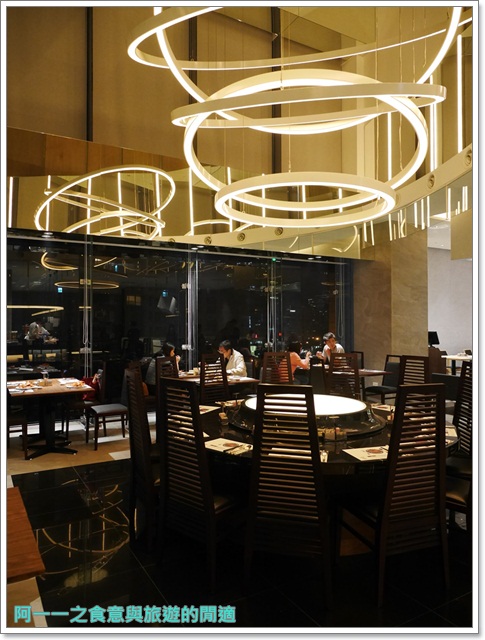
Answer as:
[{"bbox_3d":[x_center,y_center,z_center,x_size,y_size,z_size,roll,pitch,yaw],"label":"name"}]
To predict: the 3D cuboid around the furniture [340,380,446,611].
[{"bbox_3d":[0.892,0.952,2.880,0.464,1.197,0.536,0,0,-20],"label":"furniture"}]

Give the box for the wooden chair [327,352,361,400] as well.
[{"bbox_3d":[0.950,0.962,4.794,0.470,1.210,0.580,0,0,26],"label":"wooden chair"}]

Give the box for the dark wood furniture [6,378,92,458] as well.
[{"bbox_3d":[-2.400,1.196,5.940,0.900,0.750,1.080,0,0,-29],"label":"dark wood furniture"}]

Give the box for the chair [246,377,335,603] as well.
[{"bbox_3d":[0.289,0.952,2.844,0.464,1.197,0.536,0,0,13],"label":"chair"}]

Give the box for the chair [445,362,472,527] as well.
[{"bbox_3d":[1.563,0.952,3.859,0.536,1.197,0.464,0,0,1],"label":"chair"}]

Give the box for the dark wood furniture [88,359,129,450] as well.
[{"bbox_3d":[-1.635,1.061,6.122,0.560,1.020,0.460,0,0,-29],"label":"dark wood furniture"}]

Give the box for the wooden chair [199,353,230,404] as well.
[{"bbox_3d":[-0.136,0.962,4.717,0.470,1.210,0.580,0,0,-36],"label":"wooden chair"}]

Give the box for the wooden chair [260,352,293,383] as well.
[{"bbox_3d":[0.401,0.951,4.947,0.464,1.197,0.536,0,0,-6],"label":"wooden chair"}]

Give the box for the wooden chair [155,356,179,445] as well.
[{"bbox_3d":[-0.469,0.960,4.287,0.580,1.210,0.470,0,0,24],"label":"wooden chair"}]

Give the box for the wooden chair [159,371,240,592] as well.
[{"bbox_3d":[-0.213,0.952,3.054,0.464,1.197,0.536,0,0,39],"label":"wooden chair"}]

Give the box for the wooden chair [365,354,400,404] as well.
[{"bbox_3d":[2.320,1.073,7.681,0.550,0.950,0.460,0,0,-28],"label":"wooden chair"}]

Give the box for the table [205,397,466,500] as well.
[{"bbox_3d":[0.496,1.164,3.846,2.250,0.800,2.250,0,0,0],"label":"table"}]

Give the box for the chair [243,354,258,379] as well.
[{"bbox_3d":[-0.080,1.073,7.551,0.550,0.950,0.460,0,0,-28],"label":"chair"}]

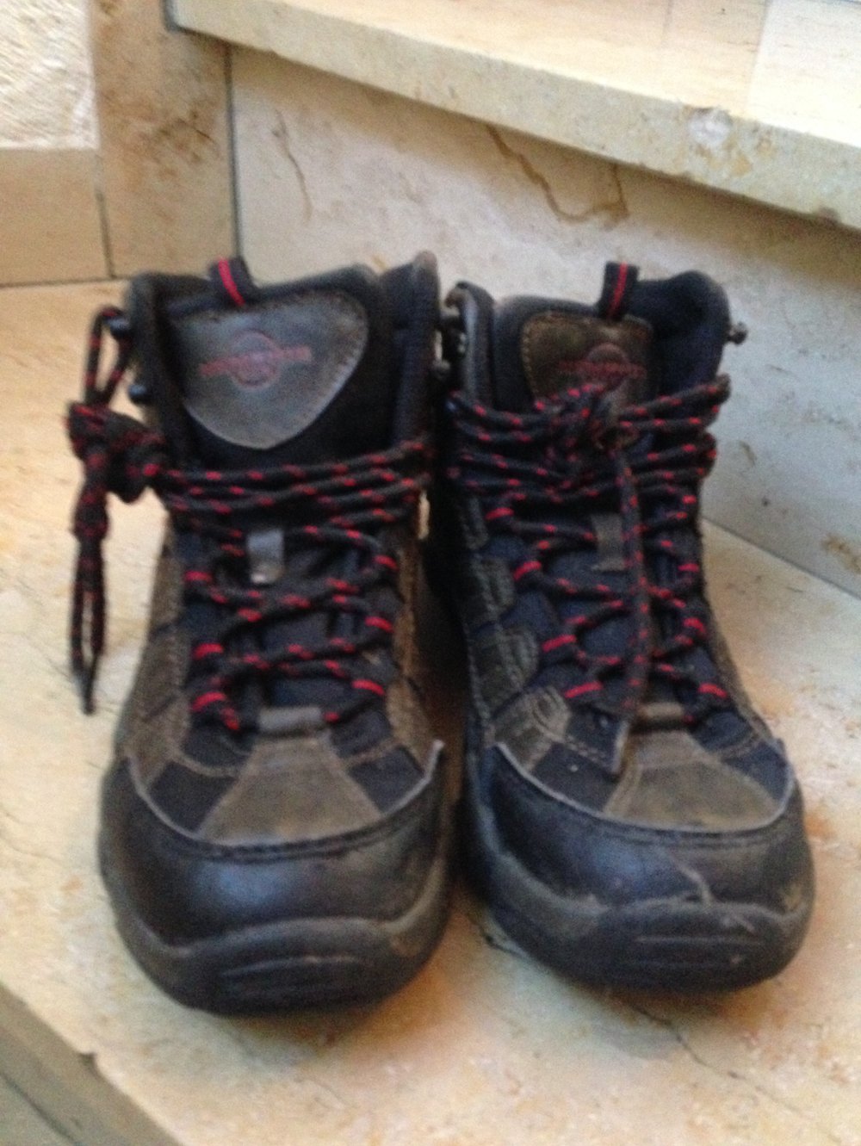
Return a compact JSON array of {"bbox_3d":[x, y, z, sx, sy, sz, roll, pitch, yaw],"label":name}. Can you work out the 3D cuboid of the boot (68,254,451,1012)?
[{"bbox_3d":[-0.046,-0.018,0.376,0.112,0.157,0.278,1,34,-4],"label":"boot"}]

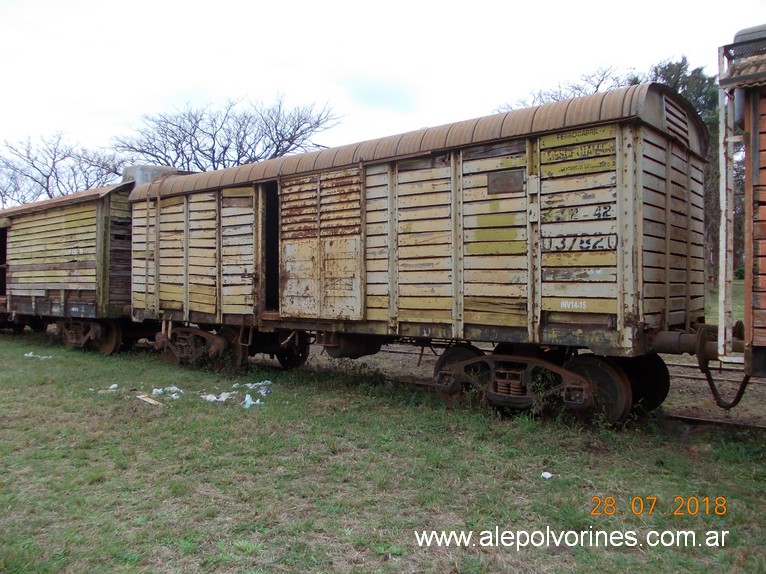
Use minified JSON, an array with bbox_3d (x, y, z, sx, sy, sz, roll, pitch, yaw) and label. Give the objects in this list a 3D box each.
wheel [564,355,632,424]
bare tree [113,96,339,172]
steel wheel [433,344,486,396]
[{"bbox_3d":[2.218,1.173,6.746,0.917,0.917,0.140,0,1,40],"label":"wheel"},{"bbox_3d":[-7.135,-3.540,27.968,10.216,9.962,9.706,0,1,0],"label":"bare tree"},{"bbox_3d":[1.013,1.169,7.741,0.917,0.917,0.140,0,1,40],"label":"steel wheel"}]

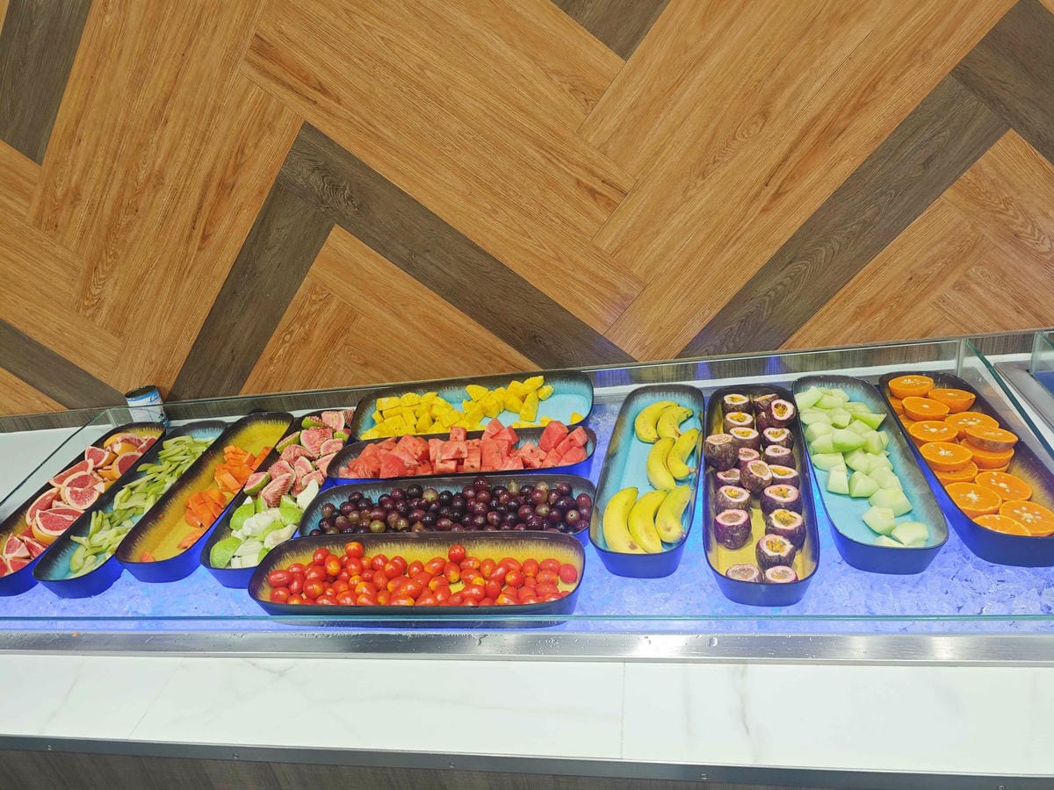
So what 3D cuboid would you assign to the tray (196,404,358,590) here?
[{"bbox_3d":[-0.453,0.183,1.364,0.159,0.059,0.520,-3,28,7],"label":"tray"}]

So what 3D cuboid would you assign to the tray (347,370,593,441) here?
[{"bbox_3d":[-0.114,0.044,1.500,0.520,0.059,0.159,-6,50,6],"label":"tray"}]

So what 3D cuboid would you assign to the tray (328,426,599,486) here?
[{"bbox_3d":[-0.123,0.135,1.347,0.520,0.059,0.159,-5,25,9],"label":"tray"}]

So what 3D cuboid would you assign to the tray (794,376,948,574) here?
[{"bbox_3d":[0.559,0.113,1.193,0.159,0.059,0.520,-2,28,12],"label":"tray"}]

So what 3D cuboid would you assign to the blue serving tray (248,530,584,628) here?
[{"bbox_3d":[-0.167,0.285,1.067,0.520,0.059,0.159,-3,27,12],"label":"blue serving tray"}]

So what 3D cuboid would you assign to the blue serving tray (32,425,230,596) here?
[{"bbox_3d":[-0.762,0.212,1.415,0.159,0.059,0.520,-6,28,9],"label":"blue serving tray"}]

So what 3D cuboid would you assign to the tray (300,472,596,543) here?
[{"bbox_3d":[-0.133,0.217,1.205,0.520,0.059,0.159,-3,32,10],"label":"tray"}]

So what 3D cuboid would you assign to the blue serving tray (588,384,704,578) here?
[{"bbox_3d":[0.223,0.130,1.234,0.159,0.059,0.520,1,29,17],"label":"blue serving tray"}]

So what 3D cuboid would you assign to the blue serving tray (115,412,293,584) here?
[{"bbox_3d":[-0.612,0.188,1.409,0.159,0.059,0.520,-3,27,8],"label":"blue serving tray"}]

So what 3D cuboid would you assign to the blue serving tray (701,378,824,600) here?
[{"bbox_3d":[0.379,0.142,1.165,0.159,0.059,0.520,-1,32,16],"label":"blue serving tray"}]

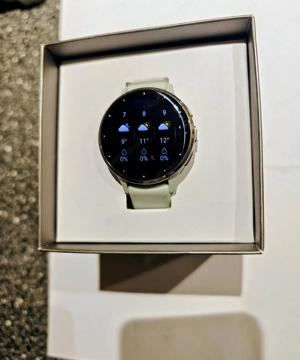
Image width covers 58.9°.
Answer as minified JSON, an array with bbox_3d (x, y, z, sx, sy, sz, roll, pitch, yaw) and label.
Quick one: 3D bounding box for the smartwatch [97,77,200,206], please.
[{"bbox_3d":[0.001,-0.018,0.132,0.044,0.033,0.061,-1,87,11],"label":"smartwatch"}]

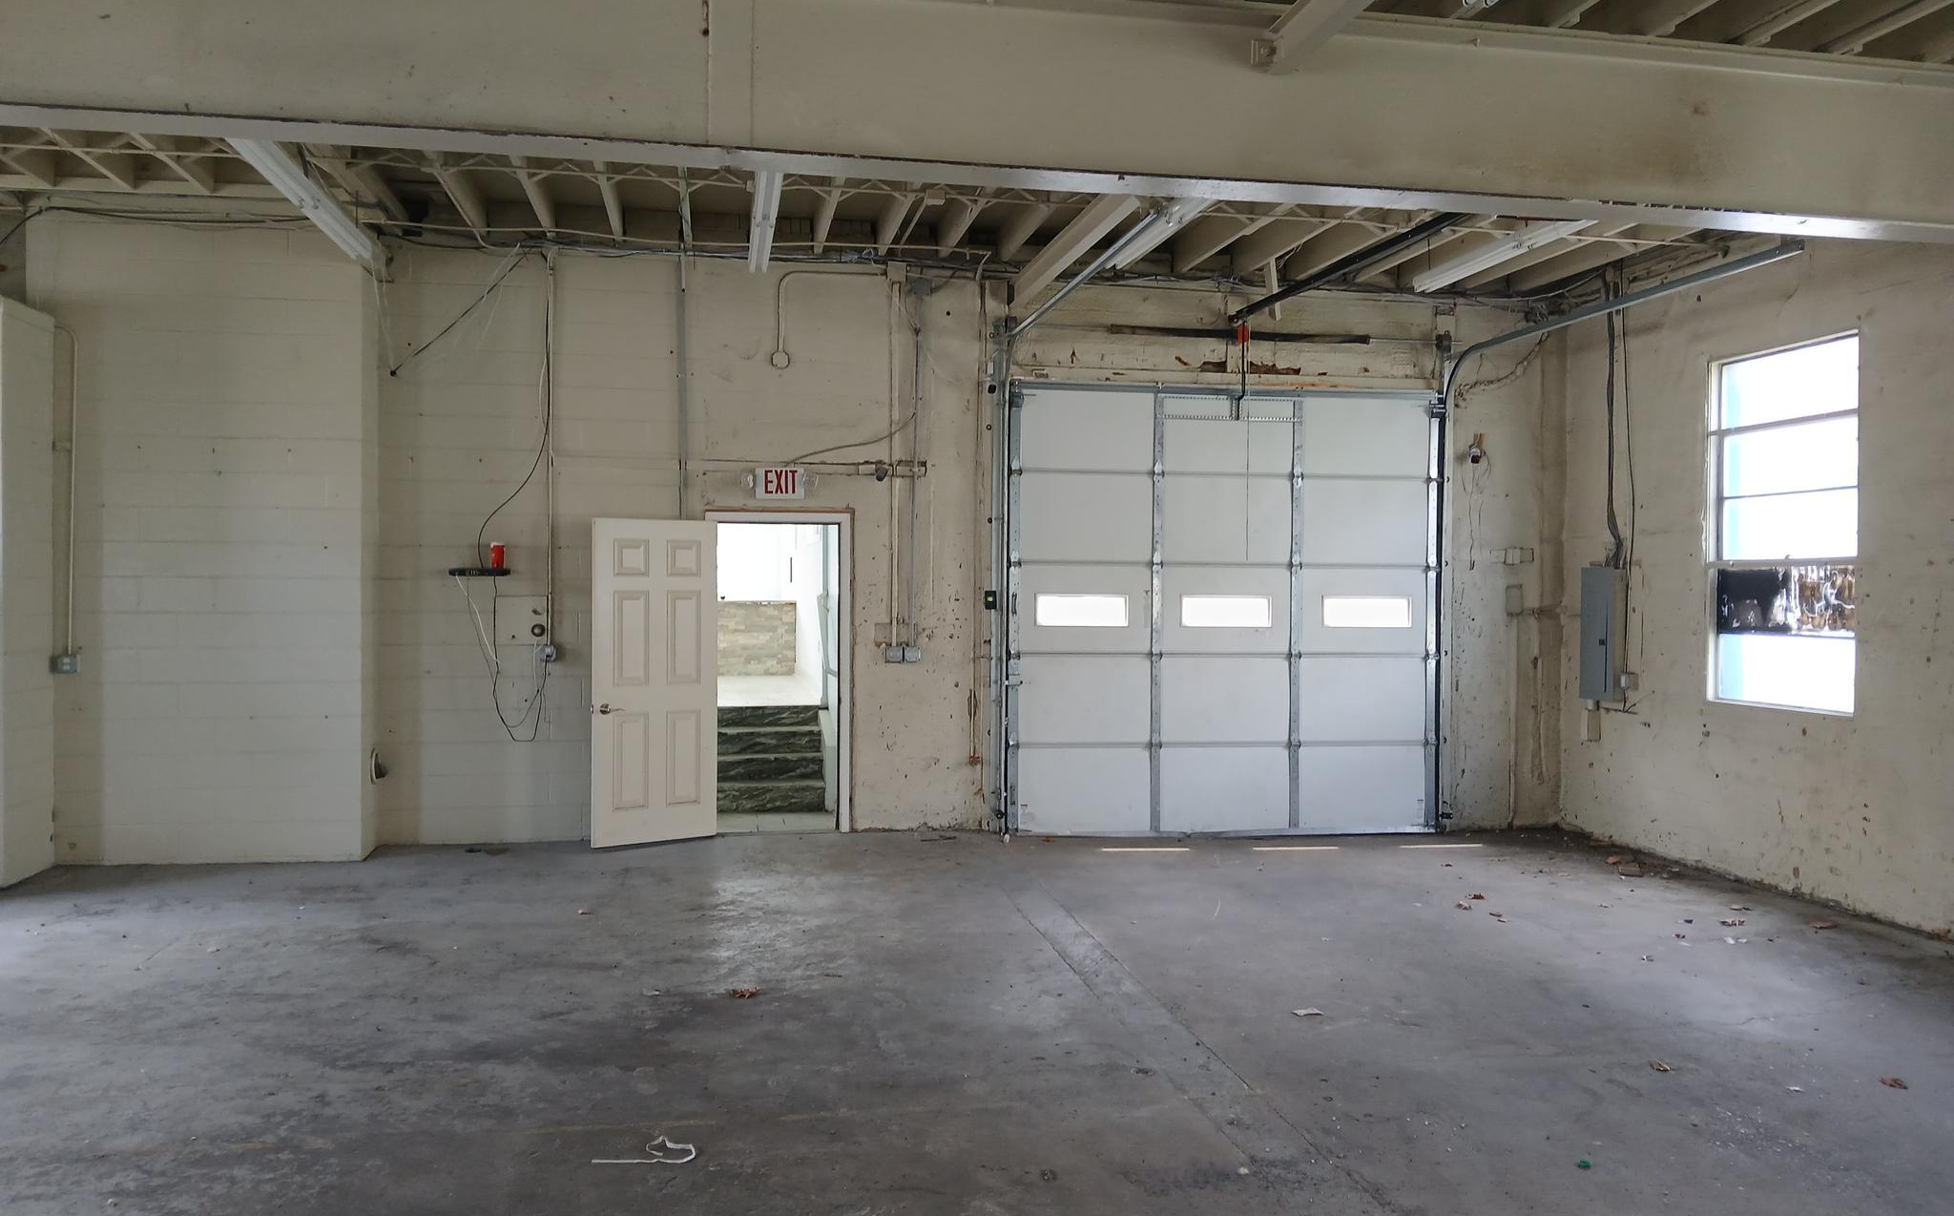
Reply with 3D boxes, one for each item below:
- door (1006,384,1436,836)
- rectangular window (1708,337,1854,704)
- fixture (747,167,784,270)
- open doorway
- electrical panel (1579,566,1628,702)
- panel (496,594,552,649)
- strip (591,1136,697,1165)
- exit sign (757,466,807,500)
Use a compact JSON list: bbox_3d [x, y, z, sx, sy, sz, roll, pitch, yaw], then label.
[{"bbox_3d":[1.701,0.015,10.030,3.050,3.030,0.080,0,1,-10],"label":"door"},{"bbox_3d":[4.570,-0.456,8.360,0.110,2.050,1.150,0,1,-10],"label":"rectangular window"},{"bbox_3d":[-1.160,-2.165,8.100,0.130,0.100,2.440,0,1,-10],"label":"fixture"},{"bbox_3d":[-1.277,0.425,9.500,0.900,2.070,0.140,0,1,-10],"label":"open doorway"},{"bbox_3d":[4.221,0.179,9.892,0.100,0.880,0.375,0,1,-10],"label":"electrical panel"},{"bbox_3d":[-2.847,0.081,9.190,0.330,0.330,0.050,0,1,-10],"label":"panel"},{"bbox_3d":[-0.952,1.551,4.200,0.285,0.025,0.180,0,1,0],"label":"strip"},{"bbox_3d":[-1.258,-0.796,9.430,0.315,0.205,0.070,0,1,-10],"label":"exit sign"}]

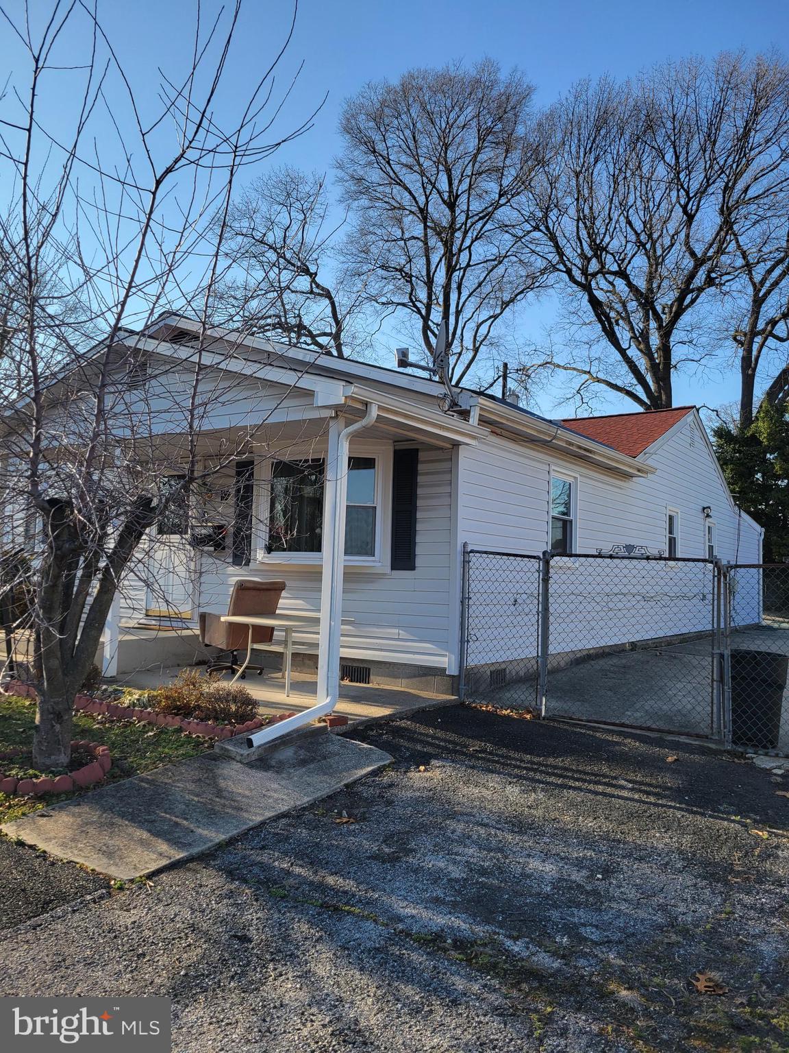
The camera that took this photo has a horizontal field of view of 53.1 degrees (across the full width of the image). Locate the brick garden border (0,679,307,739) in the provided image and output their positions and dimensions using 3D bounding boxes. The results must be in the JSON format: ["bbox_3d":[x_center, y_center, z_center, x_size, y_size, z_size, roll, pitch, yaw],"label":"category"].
[{"bbox_3d":[-2.189,1.596,7.272,3.120,0.140,1.250,-1,-5,35],"label":"brick garden border"}]

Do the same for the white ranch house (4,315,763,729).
[{"bbox_3d":[0.878,-0.071,15.854,9.600,4.700,17.100,-1,-5,35],"label":"white ranch house"}]

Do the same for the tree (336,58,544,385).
[{"bbox_3d":[1.637,-8.047,32.241,8.485,22.925,8.485,2,-4,0],"label":"tree"}]

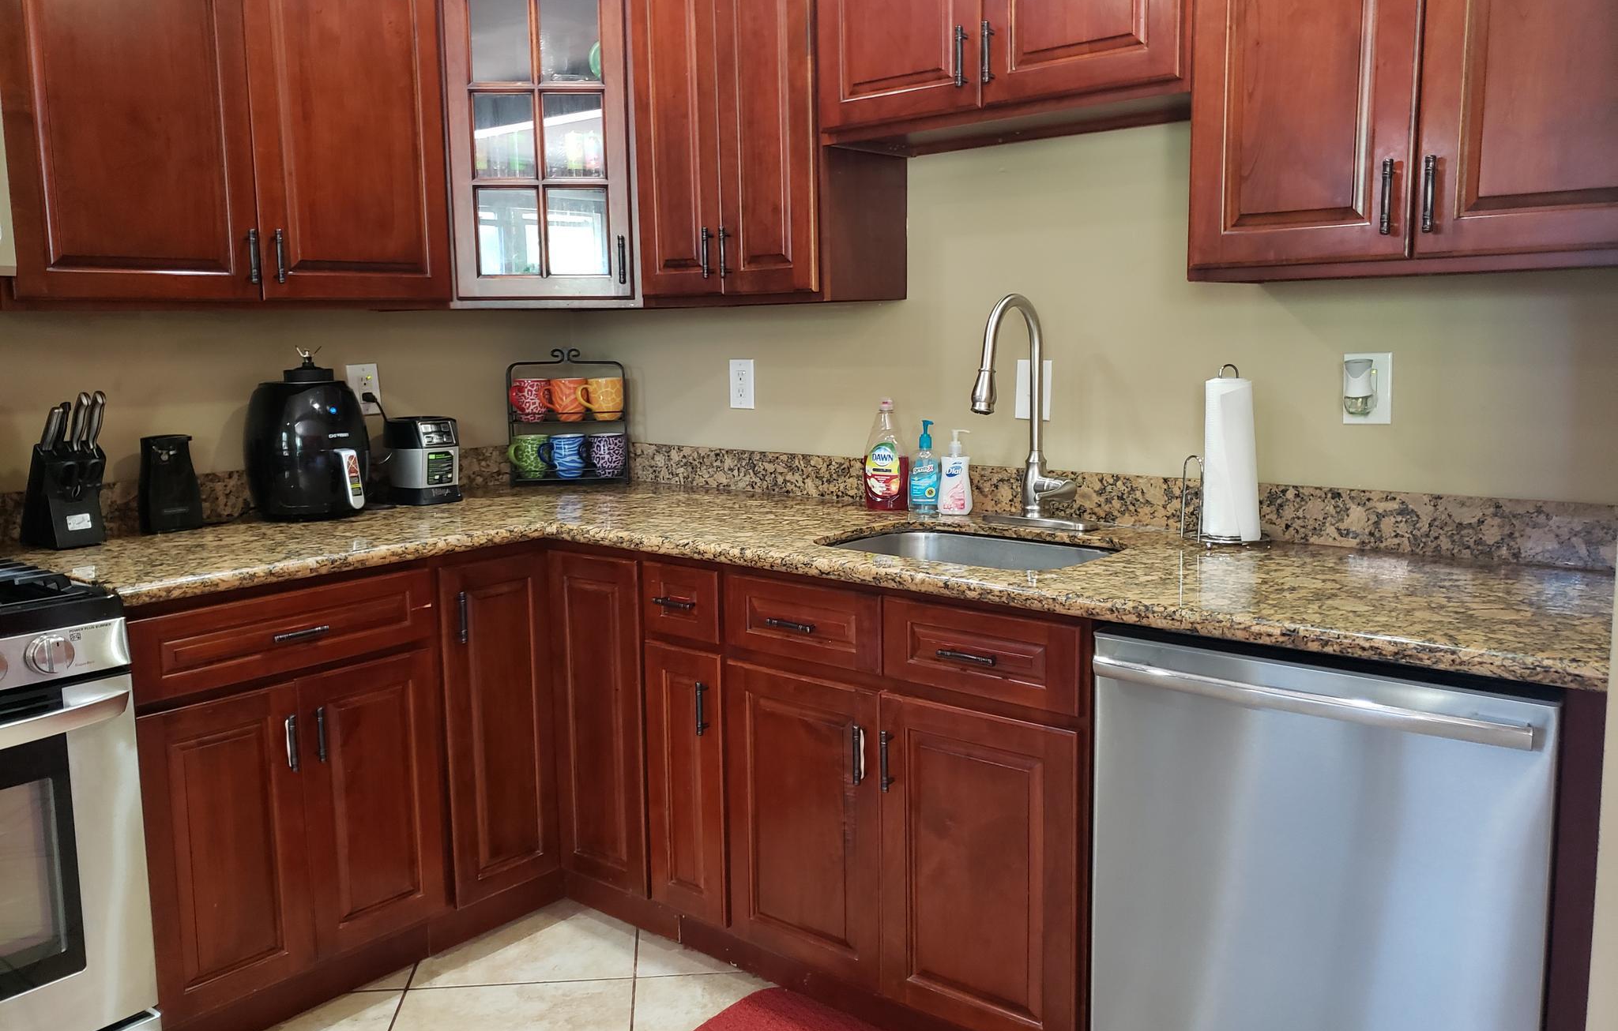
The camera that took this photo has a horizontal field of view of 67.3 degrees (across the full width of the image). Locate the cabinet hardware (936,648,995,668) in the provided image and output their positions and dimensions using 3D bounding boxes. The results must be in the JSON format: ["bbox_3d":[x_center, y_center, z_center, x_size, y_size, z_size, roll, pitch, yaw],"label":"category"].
[{"bbox_3d":[0.244,0.222,1.897,0.108,0.014,0.032,6,10,39],"label":"cabinet hardware"}]

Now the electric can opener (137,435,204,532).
[{"bbox_3d":[-1.343,-0.066,2.576,0.122,0.210,0.112,-9,12,-44],"label":"electric can opener"}]

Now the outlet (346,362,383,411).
[{"bbox_3d":[-1.081,-0.307,2.964,0.011,0.121,0.077,6,10,39],"label":"outlet"}]

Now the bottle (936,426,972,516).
[{"bbox_3d":[0.321,-0.094,2.631,0.077,0.186,0.050,-1,8,1],"label":"bottle"}]

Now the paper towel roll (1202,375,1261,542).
[{"bbox_3d":[0.762,-0.107,2.204,0.100,0.280,0.100,-1,8,0],"label":"paper towel roll"}]

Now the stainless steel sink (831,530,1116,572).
[{"bbox_3d":[0.269,0.153,2.253,0.555,0.200,0.365,6,10,39],"label":"stainless steel sink"}]

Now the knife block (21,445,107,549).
[{"bbox_3d":[-1.465,-0.043,2.393,0.148,0.195,0.088,6,10,39],"label":"knife block"}]

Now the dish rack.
[{"bbox_3d":[-0.640,-0.257,3.238,0.300,0.355,0.130,-1,8,1],"label":"dish rack"}]

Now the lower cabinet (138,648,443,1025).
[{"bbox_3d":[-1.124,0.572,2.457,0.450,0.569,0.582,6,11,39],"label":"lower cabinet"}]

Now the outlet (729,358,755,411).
[{"bbox_3d":[-0.170,-0.333,3.076,0.082,0.126,0.012,6,11,39],"label":"outlet"}]

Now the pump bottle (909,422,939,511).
[{"bbox_3d":[0.255,-0.108,2.666,0.070,0.205,0.050,-2,8,-6],"label":"pump bottle"}]

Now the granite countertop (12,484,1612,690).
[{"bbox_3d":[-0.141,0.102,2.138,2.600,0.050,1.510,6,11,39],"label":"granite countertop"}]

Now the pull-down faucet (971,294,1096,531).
[{"bbox_3d":[0.398,-0.199,2.378,0.250,0.459,0.270,6,10,39],"label":"pull-down faucet"}]

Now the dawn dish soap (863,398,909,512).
[{"bbox_3d":[0.181,-0.138,2.723,0.100,0.250,0.062,1,8,12],"label":"dawn dish soap"}]

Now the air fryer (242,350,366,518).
[{"bbox_3d":[-1.123,-0.178,2.696,0.300,0.387,0.262,5,10,33],"label":"air fryer"}]

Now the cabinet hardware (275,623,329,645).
[{"bbox_3d":[-0.945,0.218,2.248,0.032,0.014,0.112,6,11,39],"label":"cabinet hardware"}]

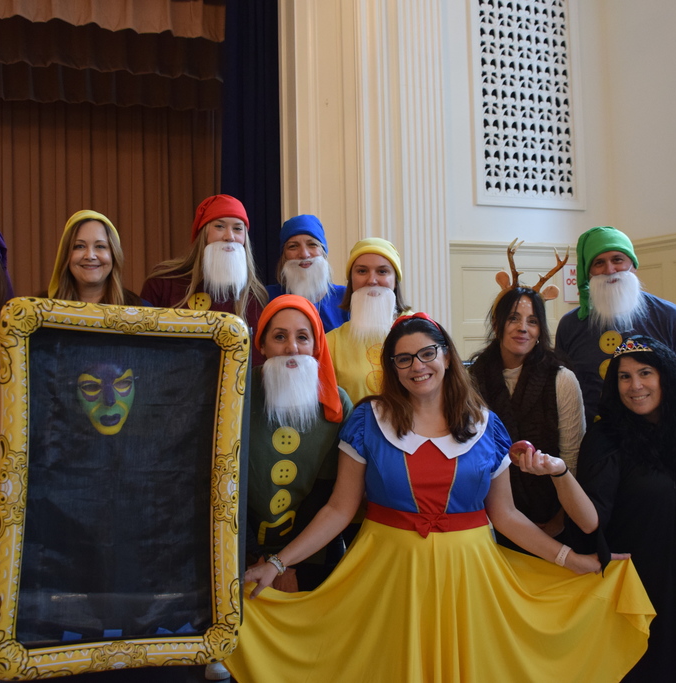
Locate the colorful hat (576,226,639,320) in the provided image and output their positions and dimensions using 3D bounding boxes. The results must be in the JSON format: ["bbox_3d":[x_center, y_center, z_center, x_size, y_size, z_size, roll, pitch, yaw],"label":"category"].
[{"bbox_3d":[0.930,-0.235,2.650,0.210,0.315,0.240,-5,0,19],"label":"colorful hat"}]

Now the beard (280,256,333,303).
[{"bbox_3d":[-0.102,-0.195,2.500,0.165,0.165,0.100,-3,-1,-7],"label":"beard"}]

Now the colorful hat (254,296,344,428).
[{"bbox_3d":[-0.113,0.053,2.260,0.250,0.370,0.250,1,0,-9],"label":"colorful hat"}]

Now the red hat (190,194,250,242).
[{"bbox_3d":[-0.401,-0.420,2.620,0.200,0.165,0.235,3,-1,-15],"label":"red hat"}]

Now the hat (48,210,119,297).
[{"bbox_3d":[-0.848,-0.280,2.560,0.222,0.315,0.230,-1,0,-18],"label":"hat"}]

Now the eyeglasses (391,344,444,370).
[{"bbox_3d":[0.226,0.039,2.148,0.138,0.047,0.140,-12,0,13],"label":"eyeglasses"}]

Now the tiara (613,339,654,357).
[{"bbox_3d":[0.863,0.018,2.250,0.110,0.047,0.055,-10,-5,18],"label":"tiara"}]

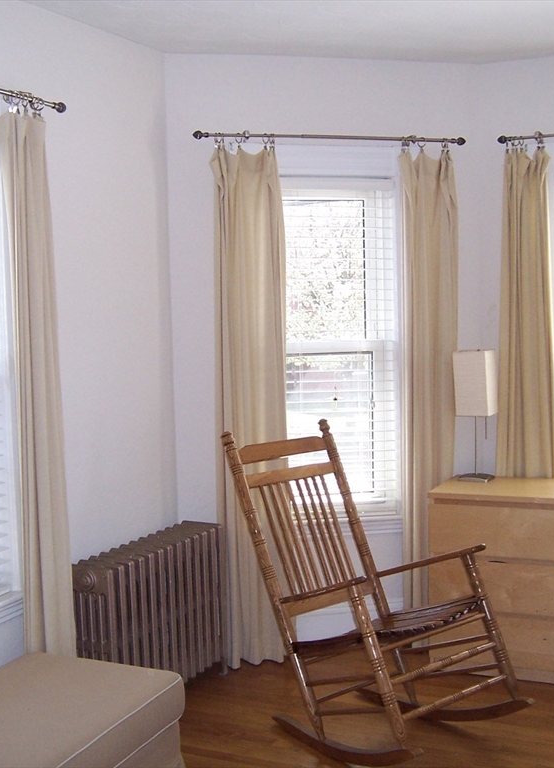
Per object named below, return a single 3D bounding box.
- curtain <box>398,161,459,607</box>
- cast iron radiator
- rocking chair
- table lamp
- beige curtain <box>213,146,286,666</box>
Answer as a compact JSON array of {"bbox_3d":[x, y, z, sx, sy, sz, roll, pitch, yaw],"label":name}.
[{"bbox_3d":[0.689,0.093,4.415,0.270,2.250,0.120,-2,4,-12],"label":"curtain"},{"bbox_3d":[-0.489,0.956,3.906,0.200,0.655,0.815,1,5,27],"label":"cast iron radiator"},{"bbox_3d":[0.329,0.742,3.548,0.655,1.105,1.060,-5,6,-39],"label":"rocking chair"},{"bbox_3d":[0.905,0.141,4.415,0.150,0.585,0.150,1,5,26],"label":"table lamp"},{"bbox_3d":[-0.111,0.122,4.247,0.295,2.250,0.120,-2,4,-12],"label":"beige curtain"}]

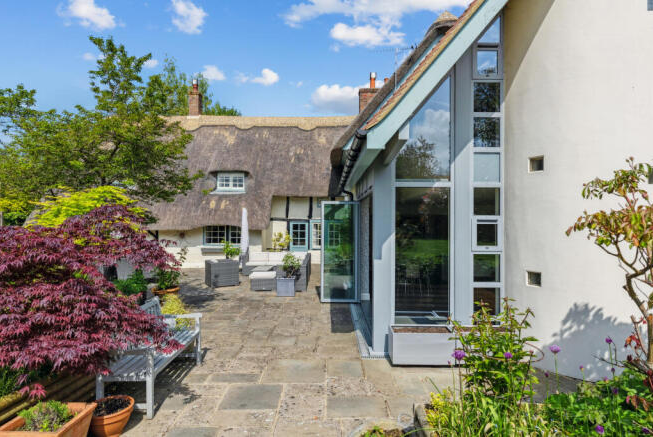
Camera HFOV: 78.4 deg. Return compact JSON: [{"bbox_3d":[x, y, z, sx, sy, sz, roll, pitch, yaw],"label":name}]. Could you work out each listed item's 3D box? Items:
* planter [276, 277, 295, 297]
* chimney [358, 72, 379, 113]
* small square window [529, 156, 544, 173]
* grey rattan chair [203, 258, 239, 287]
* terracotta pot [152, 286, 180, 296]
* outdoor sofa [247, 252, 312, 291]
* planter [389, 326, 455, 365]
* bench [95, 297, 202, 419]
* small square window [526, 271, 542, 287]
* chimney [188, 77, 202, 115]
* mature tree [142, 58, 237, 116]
[{"bbox_3d":[-1.000,1.665,9.840,0.450,0.430,0.450,0,0,0],"label":"planter"},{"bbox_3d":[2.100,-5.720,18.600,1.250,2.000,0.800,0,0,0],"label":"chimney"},{"bbox_3d":[2.670,-0.690,5.080,0.090,0.195,0.185,0,0,-43],"label":"small square window"},{"bbox_3d":[-2.950,1.530,11.360,0.770,0.700,0.740,0,0,-29],"label":"grey rattan chair"},{"bbox_3d":[-2.960,1.600,7.400,0.520,0.550,0.520,0,0,0],"label":"terracotta pot"},{"bbox_3d":[-1.560,1.500,12.000,2.200,0.770,3.200,0,0,1],"label":"outdoor sofa"},{"bbox_3d":[1.250,1.675,5.290,0.800,0.410,0.380,0,0,1],"label":"planter"},{"bbox_3d":[-1.910,1.440,4.480,0.590,0.880,1.460,0,0,1],"label":"bench"},{"bbox_3d":[2.640,0.770,5.080,0.090,0.195,0.185,0,0,-43],"label":"small square window"},{"bbox_3d":[-6.100,-5.550,18.600,0.520,1.750,0.580,0,0,0],"label":"chimney"},{"bbox_3d":[-9.000,-4.300,27.000,7.000,12.500,6.500,0,0,0],"label":"mature tree"}]

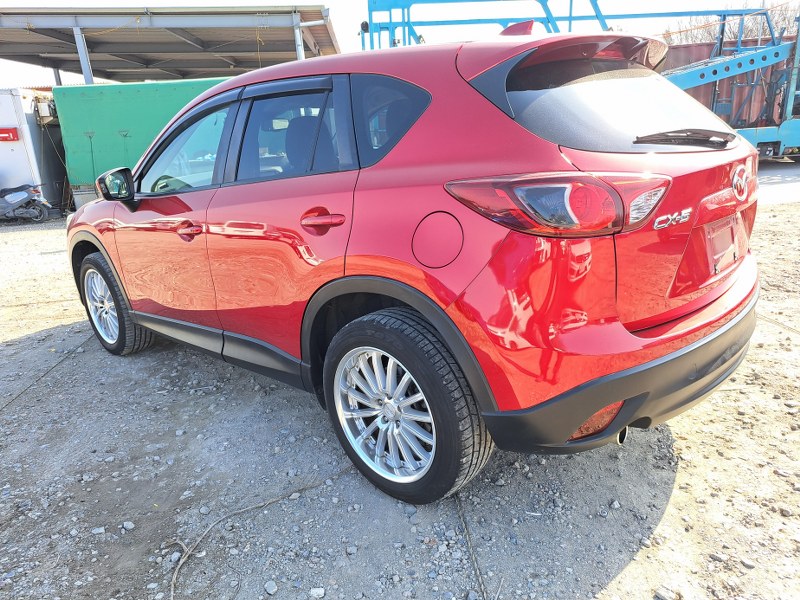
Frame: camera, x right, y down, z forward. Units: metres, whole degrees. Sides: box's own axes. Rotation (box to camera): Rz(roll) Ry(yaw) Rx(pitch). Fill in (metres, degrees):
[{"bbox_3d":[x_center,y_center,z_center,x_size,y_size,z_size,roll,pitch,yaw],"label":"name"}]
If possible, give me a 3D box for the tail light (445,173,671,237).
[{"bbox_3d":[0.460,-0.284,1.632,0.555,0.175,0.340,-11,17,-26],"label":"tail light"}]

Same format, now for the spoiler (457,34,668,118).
[{"bbox_3d":[0.724,-0.859,2.108,0.350,0.270,1.240,11,21,41],"label":"spoiler"}]

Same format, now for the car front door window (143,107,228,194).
[{"bbox_3d":[-1.135,-0.765,2.906,0.817,0.439,0.050,11,0,41],"label":"car front door window"}]

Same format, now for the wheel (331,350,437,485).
[{"bbox_3d":[0.001,0.396,2.080,0.518,0.518,0.200,11,21,41],"label":"wheel"}]

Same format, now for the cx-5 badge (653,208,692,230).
[{"bbox_3d":[0.799,-0.233,1.627,0.165,0.035,0.010,-12,17,-28],"label":"cx-5 badge"}]

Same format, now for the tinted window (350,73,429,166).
[{"bbox_3d":[-0.049,-0.623,1.912,0.381,0.352,0.050,8,-2,37],"label":"tinted window"}]

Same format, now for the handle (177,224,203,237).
[{"bbox_3d":[-1.007,-0.337,2.670,0.235,0.045,0.045,11,21,41],"label":"handle"}]

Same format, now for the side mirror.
[{"bbox_3d":[-1.517,-0.624,2.965,0.140,0.185,0.200,11,21,41],"label":"side mirror"}]

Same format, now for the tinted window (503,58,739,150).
[{"bbox_3d":[0.876,-0.688,2.018,1.220,0.130,0.470,-19,61,-44],"label":"tinted window"}]

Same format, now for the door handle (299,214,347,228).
[{"bbox_3d":[-0.273,-0.282,1.982,0.235,0.045,0.045,11,21,41],"label":"door handle"}]

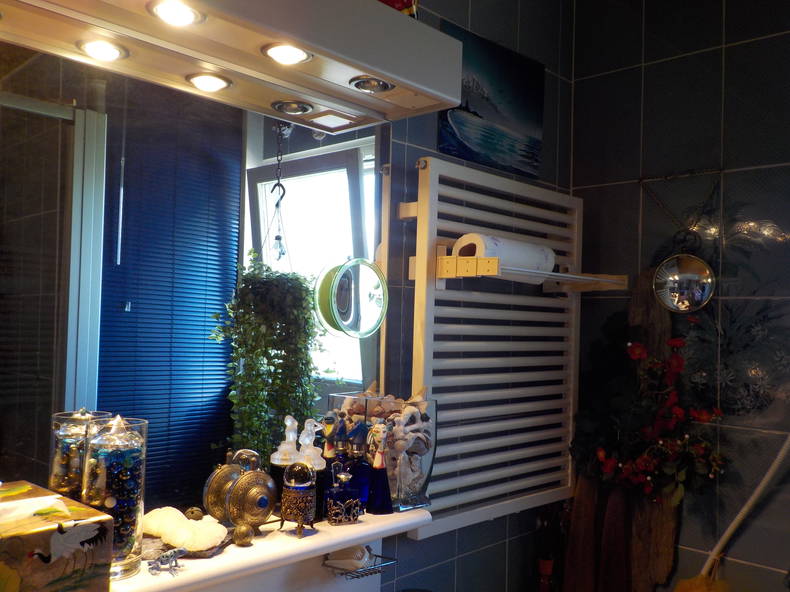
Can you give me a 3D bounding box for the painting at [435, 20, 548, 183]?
[{"bbox_3d":[0.234,-0.452,1.625,0.020,0.293,0.400,0,-2,45],"label":"painting"}]

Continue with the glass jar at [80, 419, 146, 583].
[{"bbox_3d":[-0.379,0.268,0.927,0.076,0.200,0.076,0,-2,45],"label":"glass jar"}]

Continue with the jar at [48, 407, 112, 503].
[{"bbox_3d":[-0.453,0.261,0.985,0.077,0.196,0.077,0,-2,45],"label":"jar"}]

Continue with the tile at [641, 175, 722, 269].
[{"bbox_3d":[0.701,-0.143,1.685,0.200,0.300,0.010,0,-2,45],"label":"tile"}]

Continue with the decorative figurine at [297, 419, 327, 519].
[{"bbox_3d":[-0.141,0.293,1.170,0.045,0.160,0.045,1,-2,22],"label":"decorative figurine"}]

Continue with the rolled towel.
[{"bbox_3d":[0.234,-0.075,1.431,0.090,0.090,0.250,0,-2,44],"label":"rolled towel"}]

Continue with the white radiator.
[{"bbox_3d":[0.242,0.115,1.578,0.075,0.760,0.600,0,-2,44],"label":"white radiator"}]

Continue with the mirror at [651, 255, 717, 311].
[{"bbox_3d":[0.691,-0.030,1.633,0.147,0.146,0.040,0,-2,45],"label":"mirror"}]

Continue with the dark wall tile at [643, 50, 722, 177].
[{"bbox_3d":[0.708,-0.444,1.693,0.200,0.300,0.010,0,-2,44],"label":"dark wall tile"}]

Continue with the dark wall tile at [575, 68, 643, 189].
[{"bbox_3d":[0.565,-0.445,1.833,0.200,0.300,0.010,0,-2,44],"label":"dark wall tile"}]

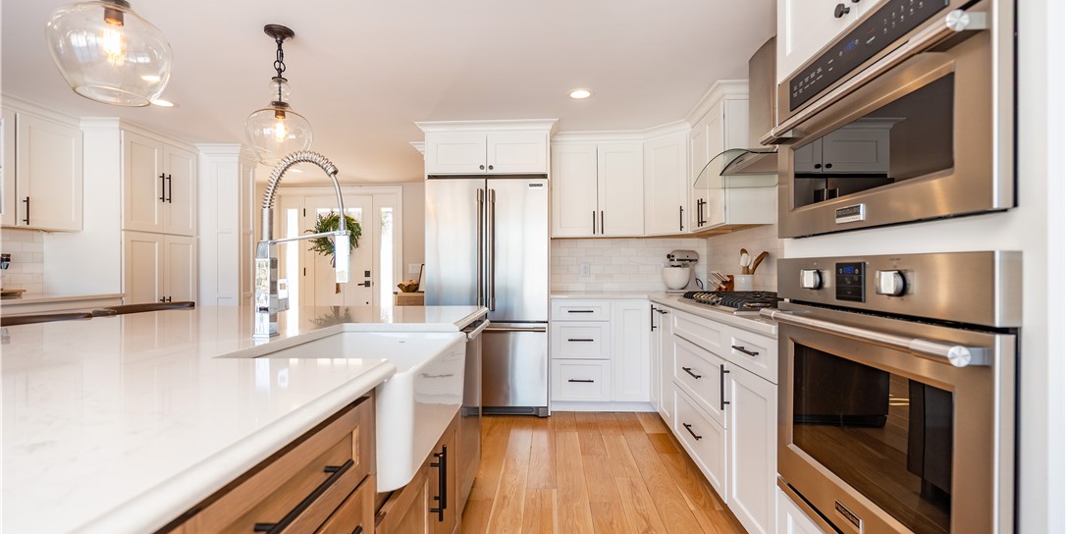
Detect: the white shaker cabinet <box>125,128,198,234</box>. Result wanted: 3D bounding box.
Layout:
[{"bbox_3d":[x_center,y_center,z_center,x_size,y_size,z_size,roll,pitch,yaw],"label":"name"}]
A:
[{"bbox_3d":[-3.439,-0.661,4.019,0.610,0.782,0.754,0,0,2],"label":"white shaker cabinet"}]

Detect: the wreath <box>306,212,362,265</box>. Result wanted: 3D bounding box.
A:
[{"bbox_3d":[-2.582,-0.375,6.090,0.710,0.690,0.160,0,0,2],"label":"wreath"}]

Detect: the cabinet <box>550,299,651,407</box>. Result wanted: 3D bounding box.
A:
[{"bbox_3d":[0.532,0.671,3.922,0.760,0.885,0.615,0,0,2],"label":"cabinet"}]

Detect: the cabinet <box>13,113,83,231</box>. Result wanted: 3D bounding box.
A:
[{"bbox_3d":[-3.540,-0.639,3.308,0.320,0.750,0.500,0,0,2],"label":"cabinet"}]

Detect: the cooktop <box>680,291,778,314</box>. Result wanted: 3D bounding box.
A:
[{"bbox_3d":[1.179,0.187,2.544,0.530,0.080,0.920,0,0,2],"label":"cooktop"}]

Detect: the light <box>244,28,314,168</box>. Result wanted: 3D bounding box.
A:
[{"bbox_3d":[-1.217,-0.824,2.274,0.294,0.625,0.294,0,0,2],"label":"light"}]

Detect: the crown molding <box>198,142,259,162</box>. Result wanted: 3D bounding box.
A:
[{"bbox_3d":[-2.812,-1.034,4.371,0.410,0.135,0.300,0,0,2],"label":"crown molding"}]

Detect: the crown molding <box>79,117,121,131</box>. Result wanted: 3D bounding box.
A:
[{"bbox_3d":[-3.285,-1.077,3.624,0.335,0.097,0.080,0,0,2],"label":"crown molding"}]

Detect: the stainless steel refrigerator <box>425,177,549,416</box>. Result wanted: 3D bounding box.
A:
[{"bbox_3d":[-0.330,0.244,3.866,0.911,1.780,0.750,0,0,2],"label":"stainless steel refrigerator"}]

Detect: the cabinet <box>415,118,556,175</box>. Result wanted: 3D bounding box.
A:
[{"bbox_3d":[-0.334,-0.899,3.915,1.020,0.403,0.650,0,0,2],"label":"cabinet"}]

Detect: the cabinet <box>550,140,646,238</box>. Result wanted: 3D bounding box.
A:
[{"bbox_3d":[0.535,-0.638,4.041,0.760,0.801,0.335,0,0,2],"label":"cabinet"}]

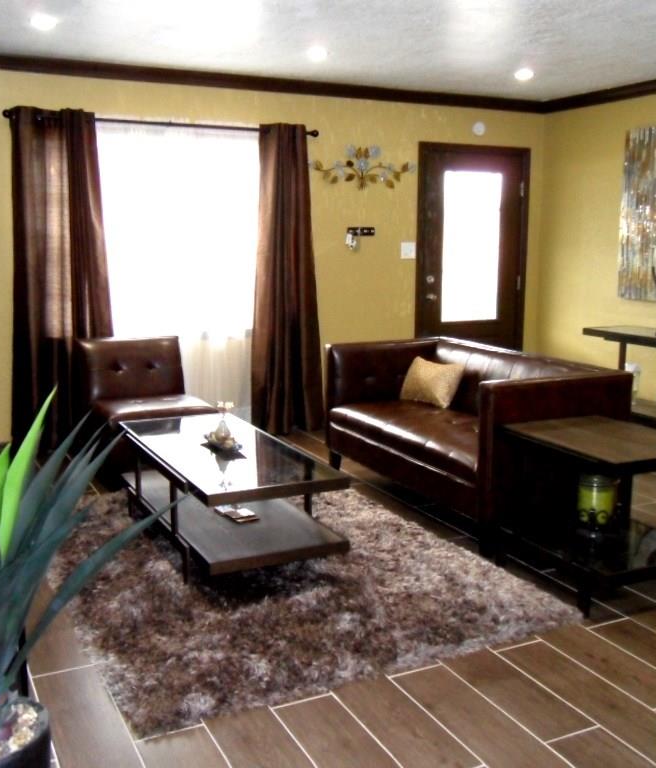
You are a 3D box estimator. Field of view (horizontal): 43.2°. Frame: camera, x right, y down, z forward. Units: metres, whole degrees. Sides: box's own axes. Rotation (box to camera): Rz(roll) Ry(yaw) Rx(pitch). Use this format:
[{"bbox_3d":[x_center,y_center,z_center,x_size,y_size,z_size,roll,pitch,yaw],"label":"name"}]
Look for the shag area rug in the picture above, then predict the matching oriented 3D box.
[{"bbox_3d":[-0.335,0.746,3.755,1.680,0.040,2.390,-5,11,-26],"label":"shag area rug"}]

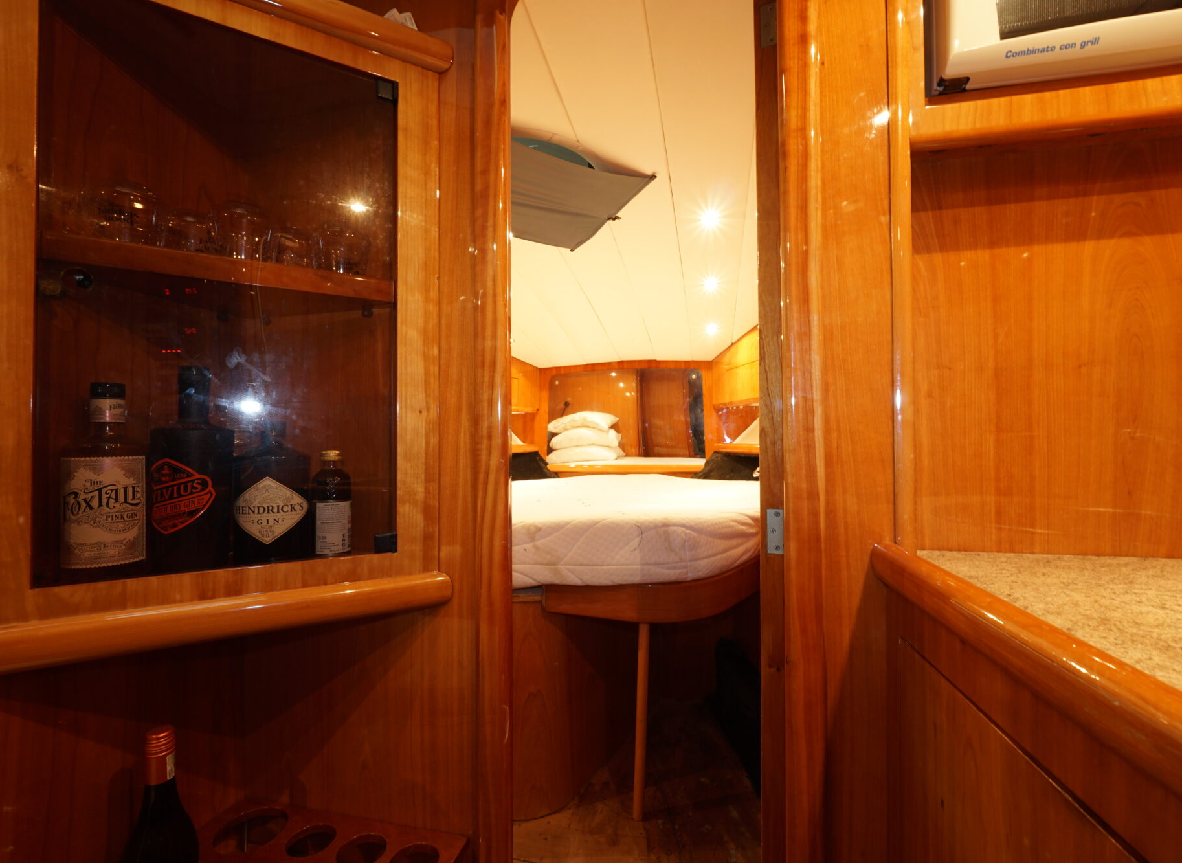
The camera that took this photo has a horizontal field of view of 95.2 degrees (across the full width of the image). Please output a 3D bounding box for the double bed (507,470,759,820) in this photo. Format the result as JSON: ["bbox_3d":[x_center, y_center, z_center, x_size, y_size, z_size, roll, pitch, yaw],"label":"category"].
[{"bbox_3d":[0.015,0.675,2.450,1.550,0.860,1.970,-1,-1,13],"label":"double bed"}]

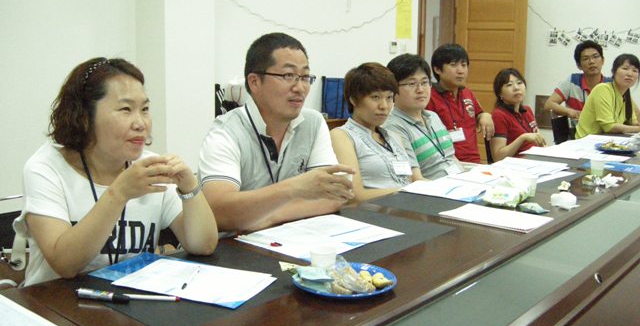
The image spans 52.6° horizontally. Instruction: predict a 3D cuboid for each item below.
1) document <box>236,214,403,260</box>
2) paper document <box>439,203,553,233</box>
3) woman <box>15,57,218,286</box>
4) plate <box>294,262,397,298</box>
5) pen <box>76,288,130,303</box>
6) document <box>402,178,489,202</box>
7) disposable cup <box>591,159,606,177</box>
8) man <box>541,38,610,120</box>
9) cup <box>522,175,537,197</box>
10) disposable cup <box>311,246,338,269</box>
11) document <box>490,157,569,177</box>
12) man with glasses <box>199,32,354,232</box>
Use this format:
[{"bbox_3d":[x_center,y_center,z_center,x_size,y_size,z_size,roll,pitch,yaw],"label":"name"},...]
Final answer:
[{"bbox_3d":[0.011,0.209,1.903,0.295,0.010,0.420,9,12,38],"label":"document"},{"bbox_3d":[0.575,0.176,2.108,0.312,0.010,0.215,10,13,42],"label":"paper document"},{"bbox_3d":[-0.532,0.333,1.717,0.500,1.250,0.720,-7,13,-43],"label":"woman"},{"bbox_3d":[0.057,0.270,1.476,0.240,0.022,0.240,1,10,0],"label":"plate"},{"bbox_3d":[-0.453,0.280,1.352,0.130,0.020,0.020,2,10,10],"label":"pen"},{"bbox_3d":[0.575,0.100,2.665,0.300,0.010,0.360,9,12,38],"label":"document"},{"bbox_3d":[1.287,0.033,3.010,0.070,0.075,0.070,9,12,38],"label":"disposable cup"},{"bbox_3d":[1.873,-0.155,4.634,0.550,1.410,0.750,5,10,17],"label":"man"},{"bbox_3d":[0.796,0.090,2.455,0.063,0.072,0.063,1,10,0],"label":"cup"},{"bbox_3d":[0.007,0.235,1.495,0.064,0.072,0.064,1,10,0],"label":"disposable cup"},{"bbox_3d":[1.058,0.010,3.301,0.300,0.010,0.400,9,12,38],"label":"document"},{"bbox_3d":[-0.192,0.244,2.108,0.560,1.320,0.780,-6,13,-41],"label":"man with glasses"}]

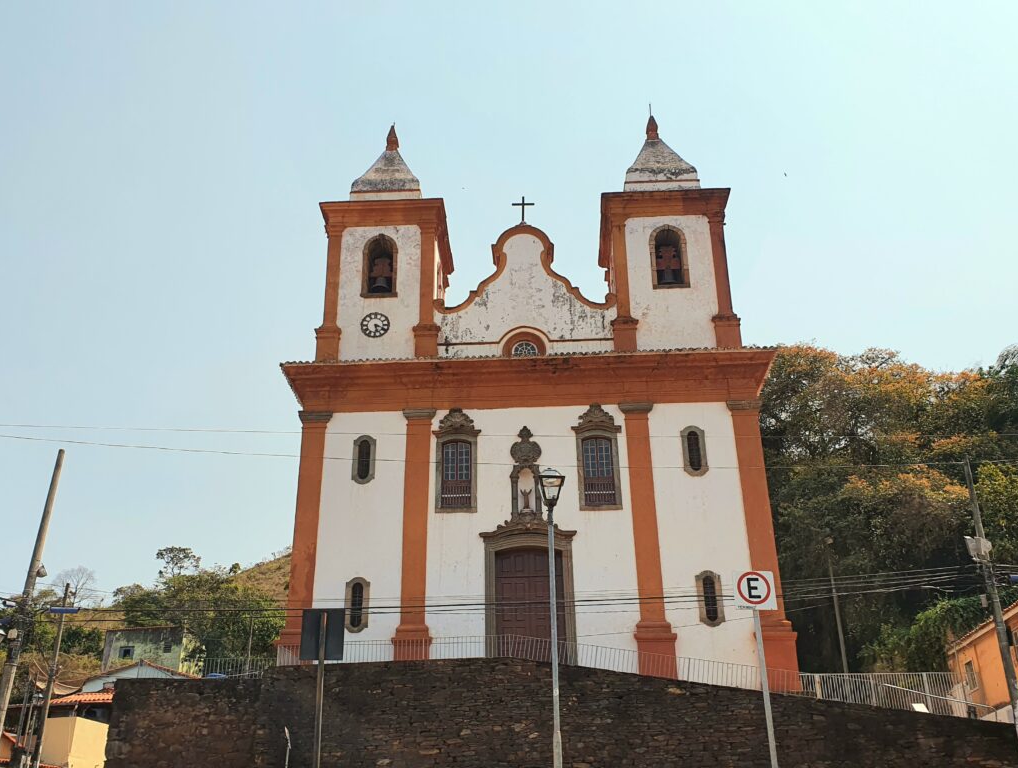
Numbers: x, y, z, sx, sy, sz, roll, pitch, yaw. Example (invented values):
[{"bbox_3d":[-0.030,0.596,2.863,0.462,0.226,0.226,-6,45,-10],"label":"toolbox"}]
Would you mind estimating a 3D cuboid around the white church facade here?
[{"bbox_3d":[1.080,2.432,40.969,18.600,26.200,24.000,-2,-21,2],"label":"white church facade"}]

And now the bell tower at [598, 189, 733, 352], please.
[{"bbox_3d":[6.798,-3.843,33.701,5.400,7.200,5.700,-2,-21,2],"label":"bell tower"}]

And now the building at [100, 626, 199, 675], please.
[{"bbox_3d":[-22.621,18.166,50.846,6.700,3.600,4.200,-9,-22,20],"label":"building"}]

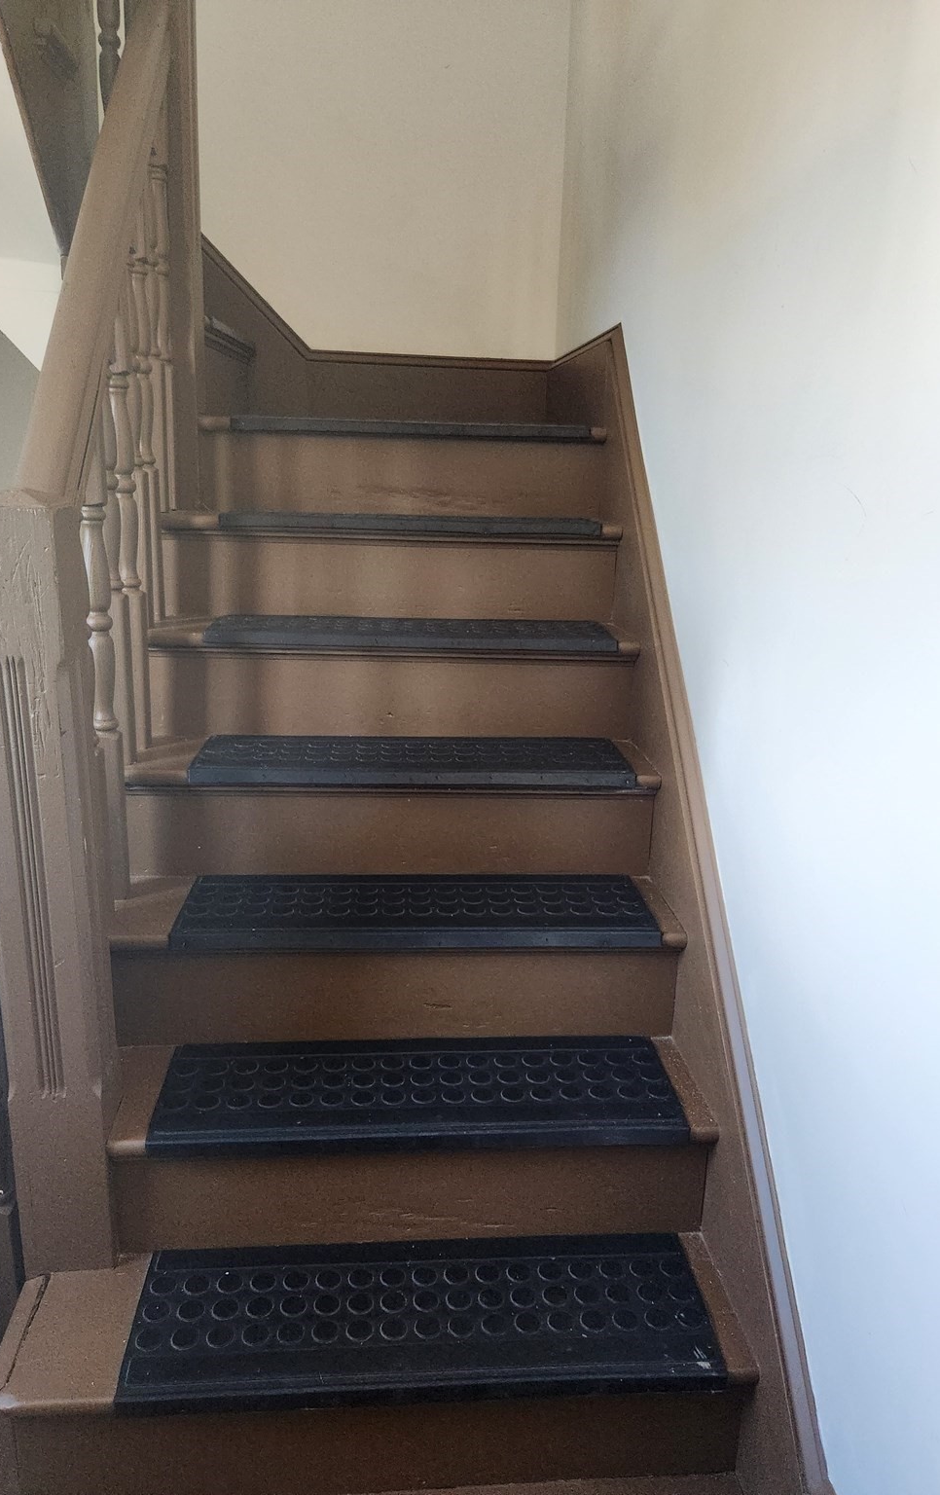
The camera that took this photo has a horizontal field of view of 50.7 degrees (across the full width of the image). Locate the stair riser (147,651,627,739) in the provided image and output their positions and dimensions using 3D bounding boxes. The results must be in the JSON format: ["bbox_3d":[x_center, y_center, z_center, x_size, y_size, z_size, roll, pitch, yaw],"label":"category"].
[{"bbox_3d":[-0.161,-0.105,1.872,0.948,0.174,0.020,0,15,-4],"label":"stair riser"}]

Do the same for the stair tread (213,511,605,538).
[{"bbox_3d":[-0.121,-0.471,2.080,0.755,0.027,0.238,0,15,-4],"label":"stair tread"}]

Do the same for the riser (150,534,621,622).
[{"bbox_3d":[-0.176,-0.353,2.023,0.959,0.175,0.020,0,15,-4],"label":"riser"}]

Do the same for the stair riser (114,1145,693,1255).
[{"bbox_3d":[-0.091,0.632,1.432,0.867,0.173,0.020,0,15,-4],"label":"stair riser"}]

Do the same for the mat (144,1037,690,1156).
[{"bbox_3d":[-0.072,0.514,1.486,0.755,0.027,0.238,0,15,-4],"label":"mat"}]

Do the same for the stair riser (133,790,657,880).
[{"bbox_3d":[-0.152,0.139,1.727,0.950,0.172,0.020,0,15,-4],"label":"stair riser"}]

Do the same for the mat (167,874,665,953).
[{"bbox_3d":[-0.085,0.267,1.636,0.755,0.027,0.238,0,15,-4],"label":"mat"}]

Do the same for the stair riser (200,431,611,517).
[{"bbox_3d":[-0.141,-0.596,2.171,0.882,0.170,0.020,0,15,-4],"label":"stair riser"}]

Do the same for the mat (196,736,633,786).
[{"bbox_3d":[-0.097,0.022,1.784,0.755,0.027,0.238,0,15,-4],"label":"mat"}]

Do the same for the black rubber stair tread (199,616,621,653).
[{"bbox_3d":[-0.109,-0.223,1.929,0.755,0.027,0.238,0,15,-4],"label":"black rubber stair tread"}]

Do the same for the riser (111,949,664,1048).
[{"bbox_3d":[-0.123,0.385,1.581,0.911,0.174,0.020,0,15,-4],"label":"riser"}]

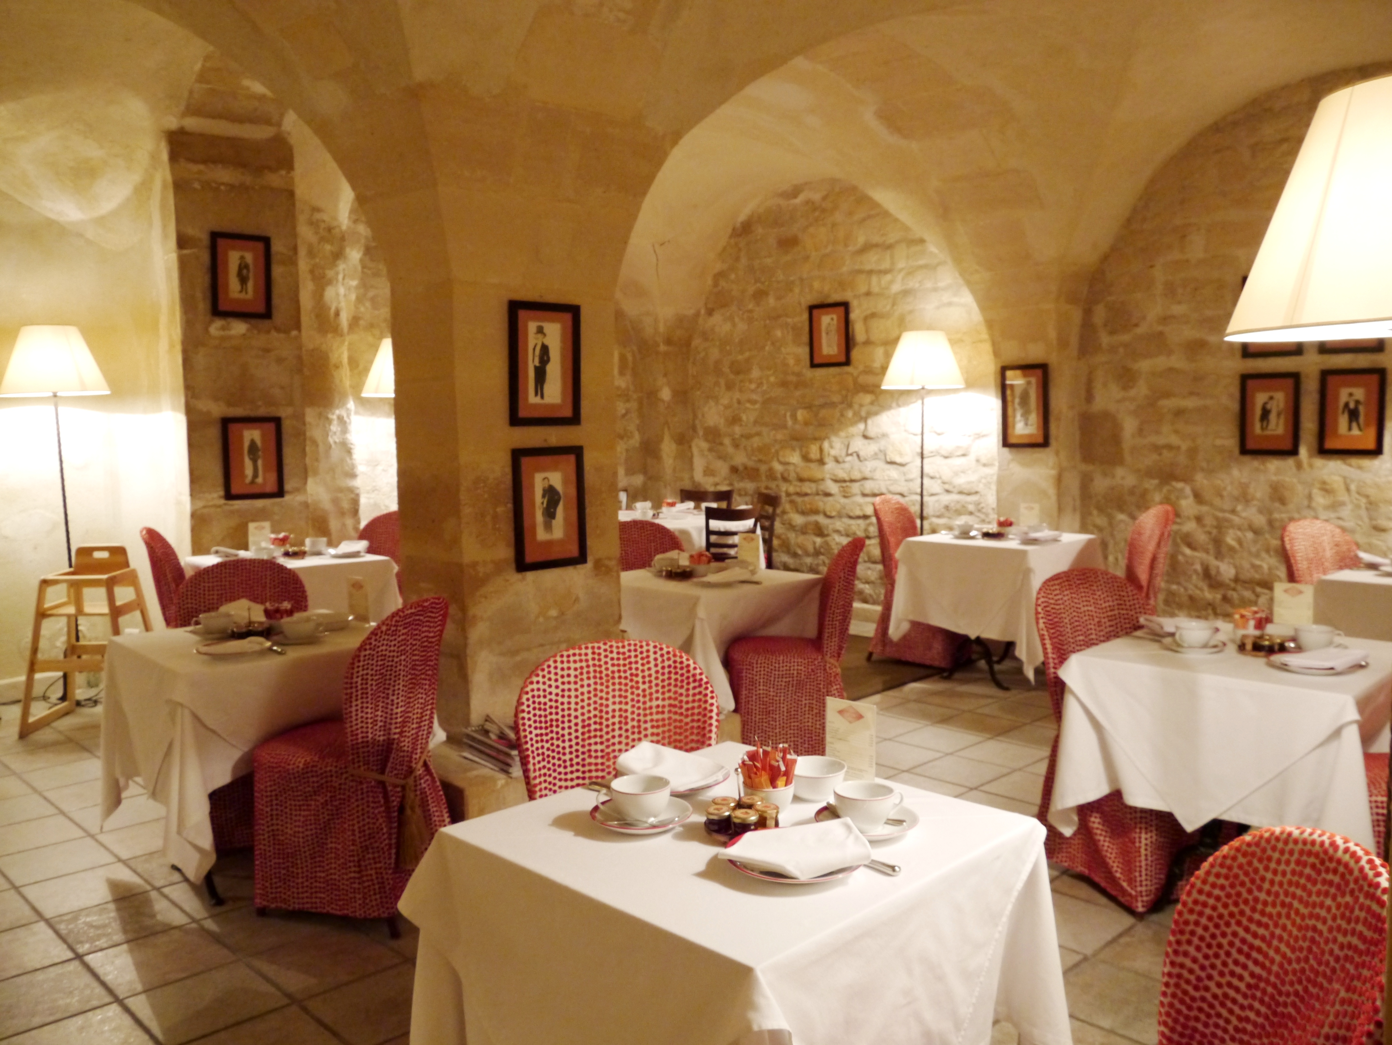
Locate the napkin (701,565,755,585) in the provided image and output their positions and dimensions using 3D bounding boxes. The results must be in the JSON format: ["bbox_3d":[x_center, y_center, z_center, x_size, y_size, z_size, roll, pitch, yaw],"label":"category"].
[{"bbox_3d":[0.131,0.235,4.988,0.220,0.050,0.190,-2,5,-14],"label":"napkin"}]

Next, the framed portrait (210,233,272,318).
[{"bbox_3d":[-2.658,-1.445,6.609,0.345,0.485,0.025,-5,6,-40],"label":"framed portrait"}]

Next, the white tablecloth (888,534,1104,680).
[{"bbox_3d":[1.795,0.481,6.646,0.860,0.760,0.860,4,7,45],"label":"white tablecloth"}]

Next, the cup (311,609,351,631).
[{"bbox_3d":[-1.191,0.313,3.661,0.125,0.066,0.110,-2,6,-18],"label":"cup"}]

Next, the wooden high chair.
[{"bbox_3d":[-2.796,0.548,5.242,0.510,0.820,0.490,0,5,0],"label":"wooden high chair"}]

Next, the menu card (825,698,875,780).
[{"bbox_3d":[0.290,0.405,2.090,0.104,0.150,0.025,3,6,35],"label":"menu card"}]

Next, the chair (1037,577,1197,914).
[{"bbox_3d":[1.356,0.630,3.438,0.450,0.925,0.510,-2,6,-18],"label":"chair"}]

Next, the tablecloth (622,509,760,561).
[{"bbox_3d":[-0.276,0.347,8.479,1.400,0.760,0.820,4,7,43],"label":"tablecloth"}]

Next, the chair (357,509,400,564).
[{"bbox_3d":[-1.677,0.414,5.998,0.490,0.950,0.590,2,6,25],"label":"chair"}]

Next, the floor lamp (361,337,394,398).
[{"bbox_3d":[-1.709,-0.146,6.639,0.475,1.868,0.475,-1,6,0],"label":"floor lamp"}]

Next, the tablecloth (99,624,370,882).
[{"bbox_3d":[-1.405,0.743,3.624,0.760,0.755,0.760,-6,8,-44],"label":"tablecloth"}]

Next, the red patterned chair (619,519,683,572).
[{"bbox_3d":[-0.257,0.472,5.885,0.480,0.950,0.550,-2,5,-14],"label":"red patterned chair"}]

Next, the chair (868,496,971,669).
[{"bbox_3d":[1.342,0.345,6.495,0.590,0.950,0.490,4,7,35],"label":"chair"}]

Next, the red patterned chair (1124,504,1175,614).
[{"bbox_3d":[2.509,0.368,6.737,0.550,0.950,0.480,-1,5,-5],"label":"red patterned chair"}]

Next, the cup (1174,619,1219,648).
[{"bbox_3d":[1.469,0.328,3.322,0.105,0.066,0.120,5,8,45],"label":"cup"}]

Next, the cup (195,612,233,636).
[{"bbox_3d":[-1.522,0.316,3.549,0.122,0.065,0.102,-3,6,-23],"label":"cup"}]

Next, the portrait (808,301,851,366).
[{"bbox_3d":[0.900,-1.250,7.550,0.315,0.418,0.030,4,7,40],"label":"portrait"}]

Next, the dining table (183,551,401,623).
[{"bbox_3d":[-1.994,0.548,5.548,0.720,0.750,0.720,5,7,44],"label":"dining table"}]

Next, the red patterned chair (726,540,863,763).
[{"bbox_3d":[0.439,0.527,4.626,0.510,0.925,0.450,1,5,13],"label":"red patterned chair"}]

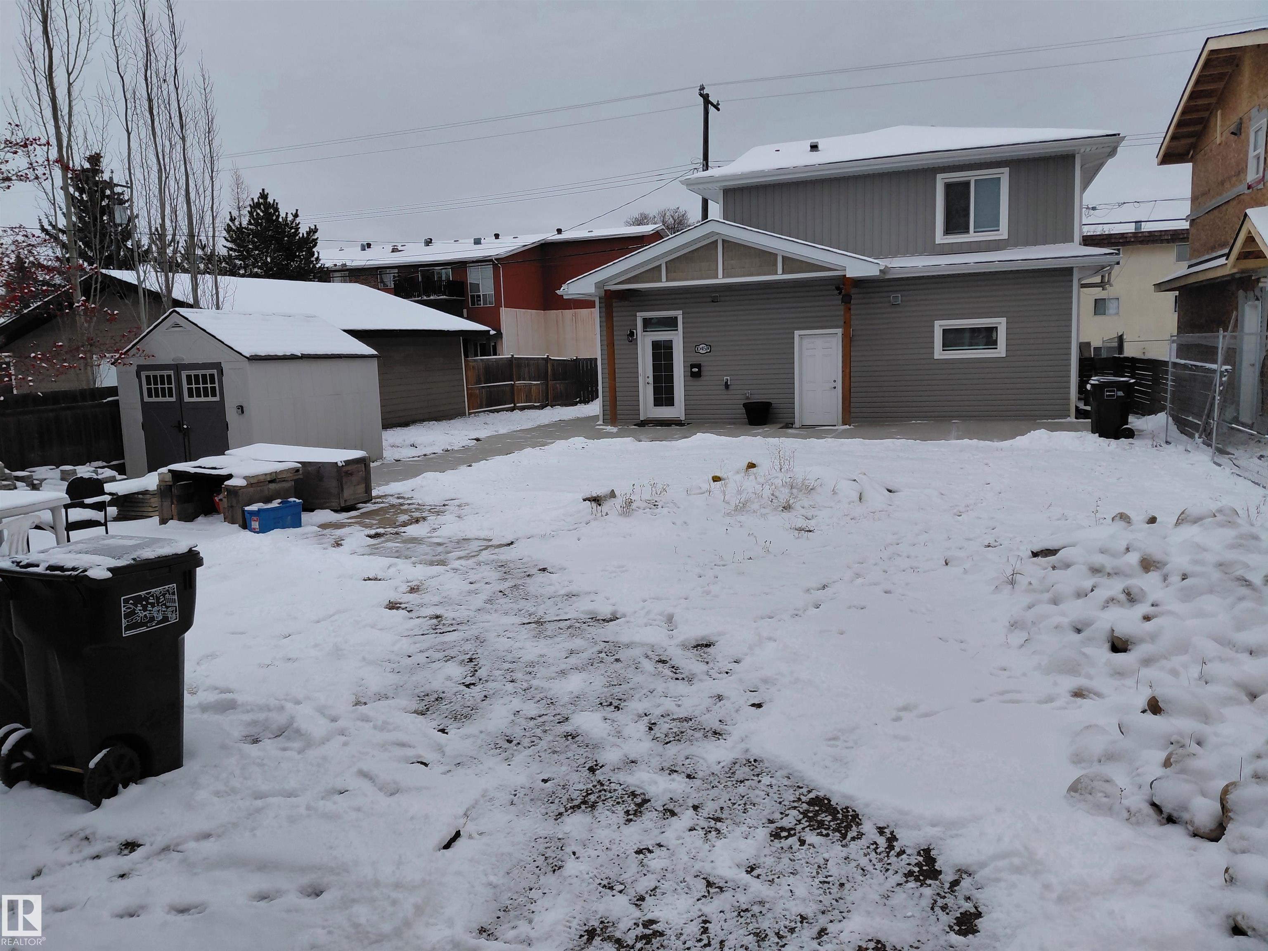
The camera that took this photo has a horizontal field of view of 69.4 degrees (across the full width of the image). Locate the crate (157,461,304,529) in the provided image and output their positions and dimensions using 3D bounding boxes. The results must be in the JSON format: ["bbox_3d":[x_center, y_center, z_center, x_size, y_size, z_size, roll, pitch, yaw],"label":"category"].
[{"bbox_3d":[-4.540,0.218,10.351,1.262,0.601,0.857,1,8,22],"label":"crate"}]

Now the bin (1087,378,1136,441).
[{"bbox_3d":[8.315,-1.184,15.982,0.700,1.060,0.560,0,7,15],"label":"bin"}]

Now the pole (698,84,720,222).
[{"bbox_3d":[2.713,-8.002,32.109,0.320,10.817,2.200,1,8,22],"label":"pole"}]

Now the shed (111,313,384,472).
[{"bbox_3d":[-6.172,-1.344,15.046,2.604,2.579,3.139,1,7,20],"label":"shed"}]

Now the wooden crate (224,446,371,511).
[{"bbox_3d":[-4.229,0.031,11.679,1.762,0.627,0.720,1,8,22],"label":"wooden crate"}]

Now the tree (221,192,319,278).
[{"bbox_3d":[-15.114,-7.353,38.562,4.600,9.170,4.600,-2,7,0],"label":"tree"}]

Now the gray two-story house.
[{"bbox_3d":[5.357,-5.262,23.867,11.800,7.260,9.100,1,7,20],"label":"gray two-story house"}]

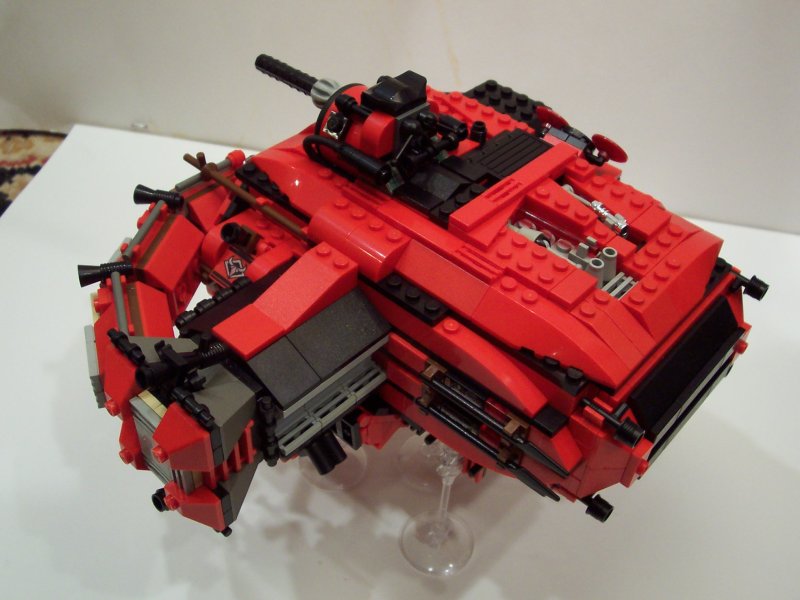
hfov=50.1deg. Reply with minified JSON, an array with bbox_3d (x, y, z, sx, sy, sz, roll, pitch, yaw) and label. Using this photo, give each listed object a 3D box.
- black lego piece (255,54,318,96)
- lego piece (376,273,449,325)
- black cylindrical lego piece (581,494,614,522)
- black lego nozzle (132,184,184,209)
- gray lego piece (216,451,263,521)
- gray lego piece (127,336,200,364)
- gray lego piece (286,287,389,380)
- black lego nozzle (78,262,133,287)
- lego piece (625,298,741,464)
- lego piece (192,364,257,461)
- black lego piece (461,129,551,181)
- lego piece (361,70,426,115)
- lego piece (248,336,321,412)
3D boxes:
[{"bbox_3d":[-0.045,-0.090,0.344,0.032,0.007,0.007,32,49,29],"label":"black lego piece"},{"bbox_3d":[0.004,-0.001,0.275,0.024,0.005,0.008,33,50,27],"label":"lego piece"},{"bbox_3d":[0.066,0.069,0.283,0.007,0.007,0.007,34,50,27],"label":"black cylindrical lego piece"},{"bbox_3d":[-0.089,-0.037,0.318,0.017,0.010,0.008,7,43,2],"label":"black lego nozzle"},{"bbox_3d":[-0.051,0.056,0.273,0.016,0.016,0.018,36,52,29],"label":"gray lego piece"},{"bbox_3d":[-0.071,0.016,0.267,0.016,0.016,0.018,36,52,29],"label":"gray lego piece"},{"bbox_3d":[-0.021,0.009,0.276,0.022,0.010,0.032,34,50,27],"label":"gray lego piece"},{"bbox_3d":[-0.098,-0.009,0.286,0.017,0.009,0.008,-11,46,-16],"label":"black lego nozzle"},{"bbox_3d":[0.095,0.024,0.281,0.014,0.021,0.064,33,50,27],"label":"lego piece"},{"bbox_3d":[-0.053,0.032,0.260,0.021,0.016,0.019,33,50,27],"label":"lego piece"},{"bbox_3d":[0.039,-0.052,0.311,0.021,0.005,0.032,33,50,27],"label":"black lego piece"},{"bbox_3d":[-0.002,-0.074,0.303,0.017,0.010,0.016,34,50,27],"label":"lego piece"},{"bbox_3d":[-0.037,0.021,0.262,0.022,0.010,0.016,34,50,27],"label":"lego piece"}]

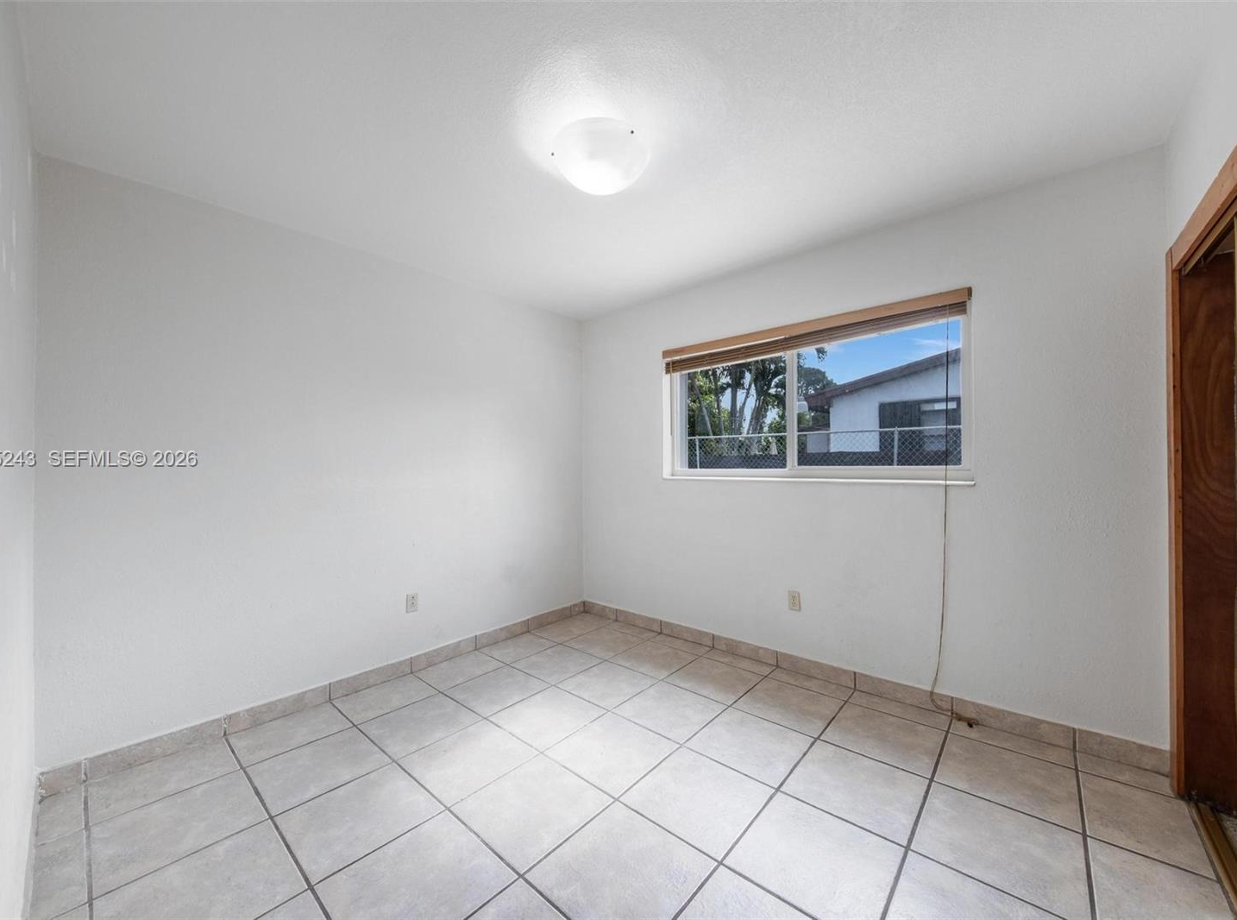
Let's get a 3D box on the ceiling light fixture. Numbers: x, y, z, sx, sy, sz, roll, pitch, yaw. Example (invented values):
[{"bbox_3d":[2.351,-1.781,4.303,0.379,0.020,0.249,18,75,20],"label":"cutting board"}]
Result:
[{"bbox_3d":[-0.069,-1.105,1.730,0.365,0.150,0.365,0,0,0],"label":"ceiling light fixture"}]

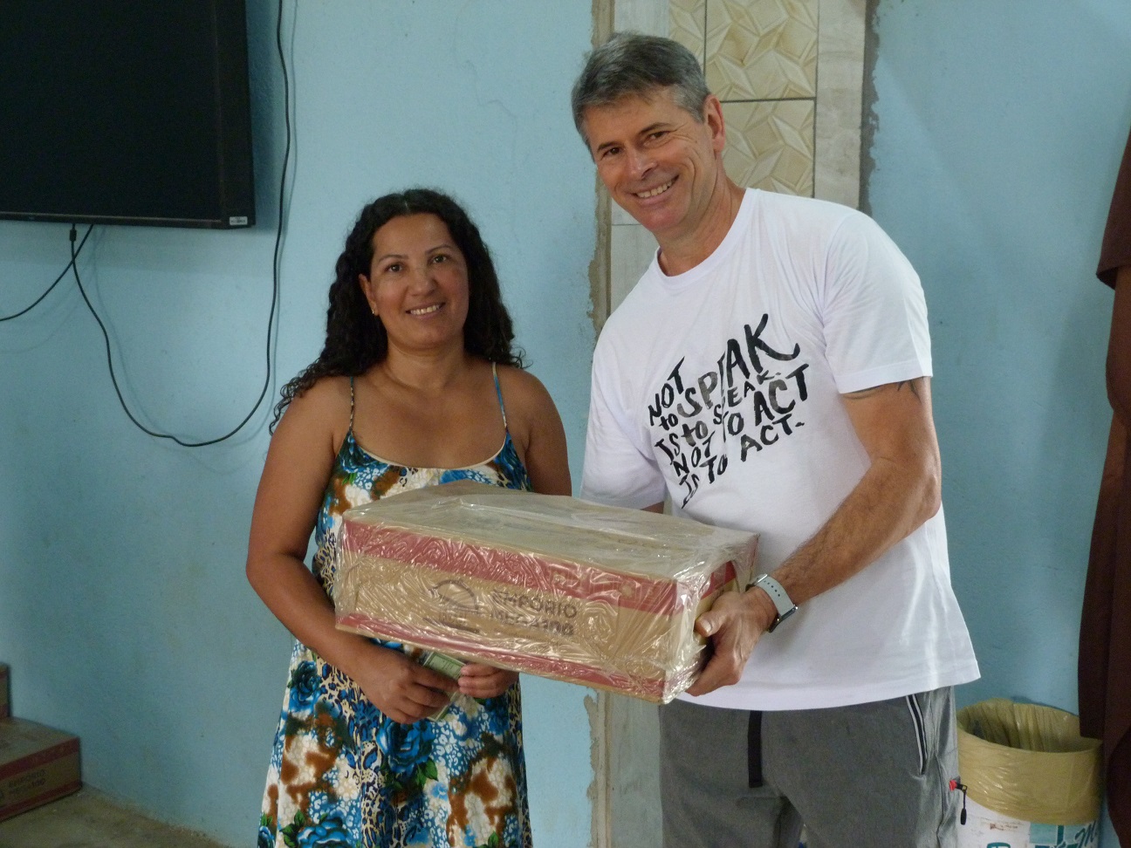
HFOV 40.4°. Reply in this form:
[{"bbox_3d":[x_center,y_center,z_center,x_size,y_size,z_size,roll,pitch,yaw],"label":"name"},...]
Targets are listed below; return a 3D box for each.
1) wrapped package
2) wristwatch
[{"bbox_3d":[-0.018,0.197,1.933,0.437,0.142,0.295,9,10,24],"label":"wrapped package"},{"bbox_3d":[0.255,0.216,1.870,0.037,0.057,0.063,-35,-6,-24],"label":"wristwatch"}]

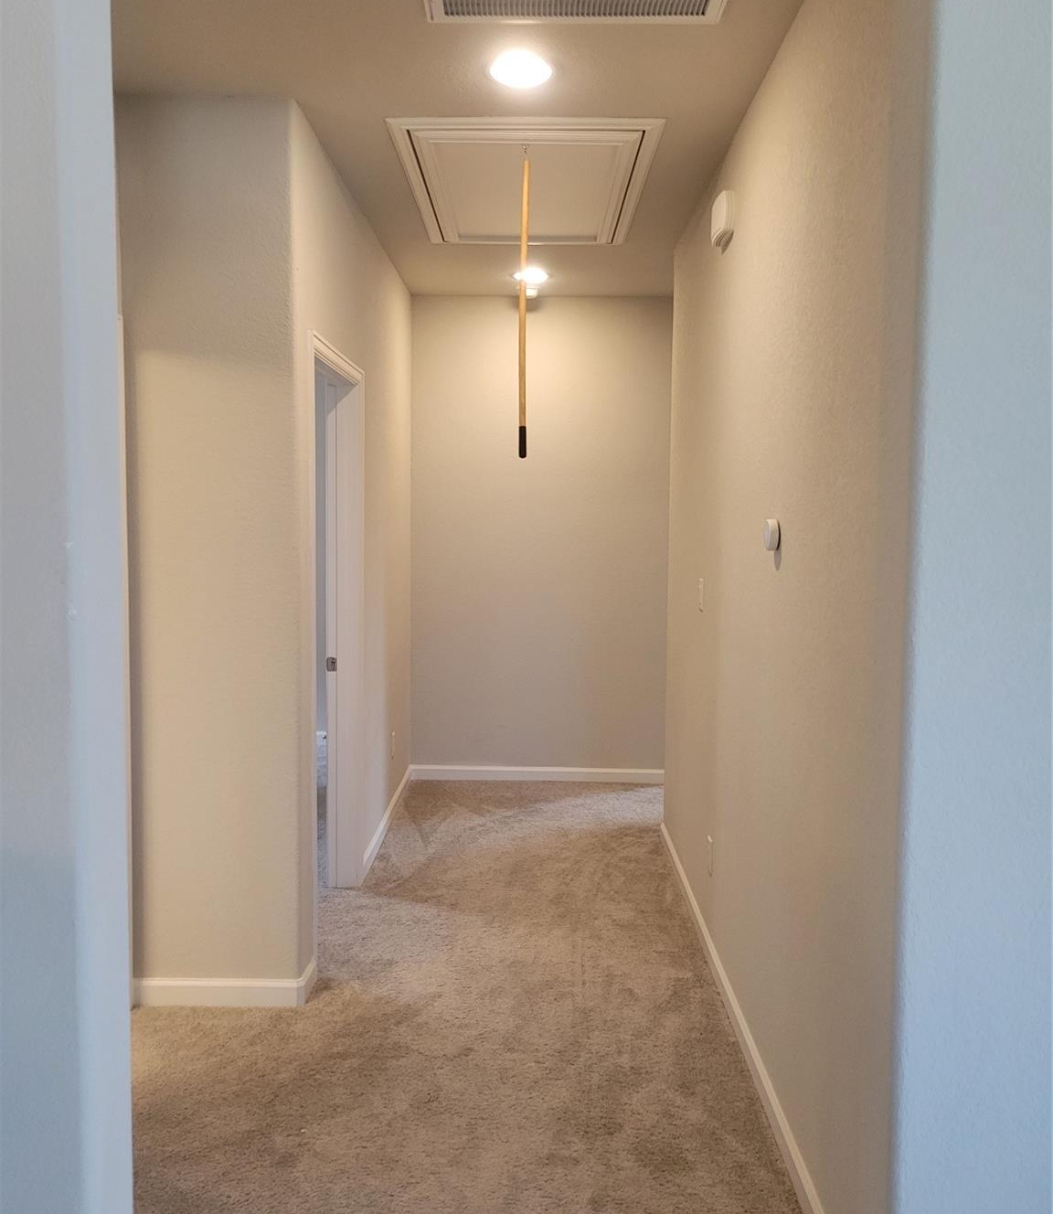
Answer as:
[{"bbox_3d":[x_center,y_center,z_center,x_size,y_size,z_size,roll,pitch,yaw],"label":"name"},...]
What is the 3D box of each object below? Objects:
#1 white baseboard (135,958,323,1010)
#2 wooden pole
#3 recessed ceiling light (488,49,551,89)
[{"bbox_3d":[-0.948,1.184,3.340,0.525,0.087,0.175,1,5,0],"label":"white baseboard"},{"bbox_3d":[-0.006,-1.001,3.536,0.026,1.000,0.026,1,5,0],"label":"wooden pole"},{"bbox_3d":[-0.015,-1.462,2.904,0.187,0.030,0.187,1,5,0],"label":"recessed ceiling light"}]

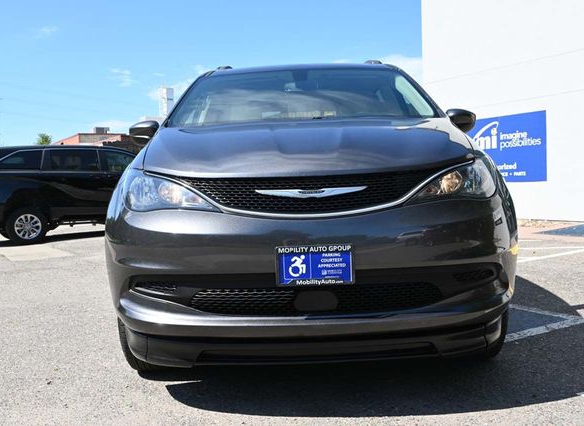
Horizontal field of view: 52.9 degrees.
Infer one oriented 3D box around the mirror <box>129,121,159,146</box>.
[{"bbox_3d":[-0.952,-0.526,3.852,0.230,0.170,0.180,-2,4,1],"label":"mirror"}]

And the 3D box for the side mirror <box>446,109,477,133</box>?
[{"bbox_3d":[1.102,-0.606,3.819,0.230,0.170,0.180,-2,4,1],"label":"side mirror"}]

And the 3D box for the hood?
[{"bbox_3d":[0.082,-0.338,2.940,1.620,0.330,1.080,-2,4,1],"label":"hood"}]

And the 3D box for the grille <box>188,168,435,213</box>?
[{"bbox_3d":[0.084,-0.083,2.458,1.120,0.165,0.180,-2,4,1],"label":"grille"}]

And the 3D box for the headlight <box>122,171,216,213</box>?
[{"bbox_3d":[-0.556,-0.093,2.641,0.515,0.200,0.430,-2,4,1],"label":"headlight"}]

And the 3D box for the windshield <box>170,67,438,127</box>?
[{"bbox_3d":[0.080,-0.744,3.797,1.640,0.480,0.850,-2,4,1],"label":"windshield"}]

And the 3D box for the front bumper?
[{"bbox_3d":[0.102,0.297,2.632,2.000,0.680,0.590,-2,4,1],"label":"front bumper"}]

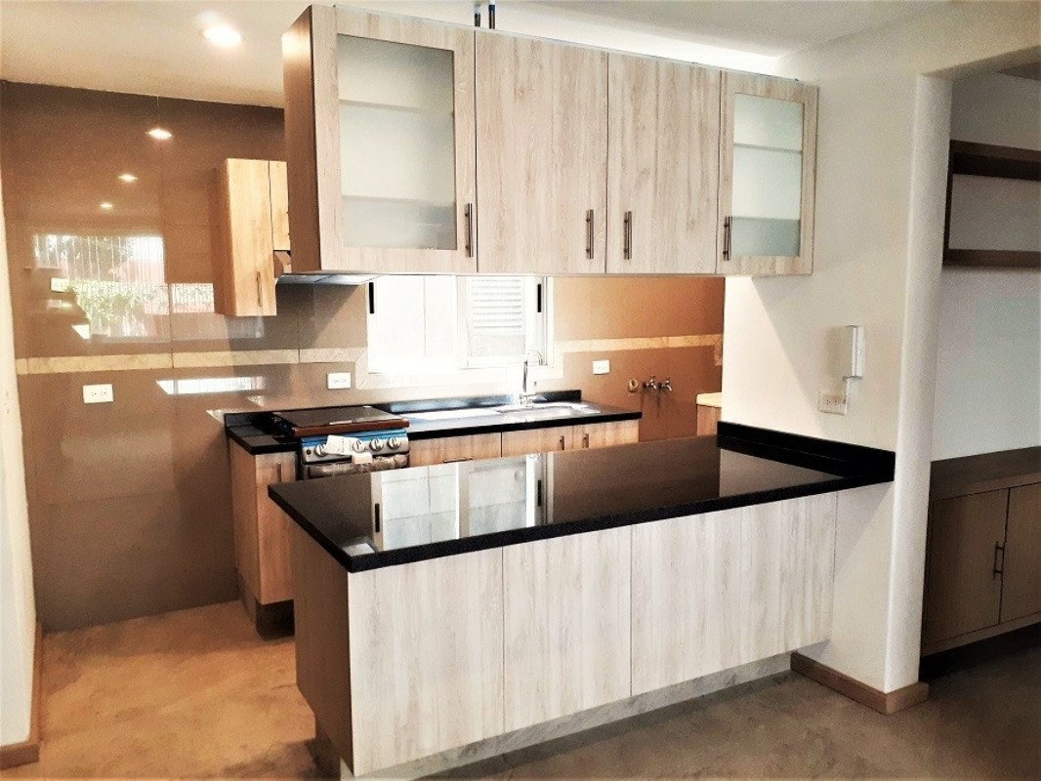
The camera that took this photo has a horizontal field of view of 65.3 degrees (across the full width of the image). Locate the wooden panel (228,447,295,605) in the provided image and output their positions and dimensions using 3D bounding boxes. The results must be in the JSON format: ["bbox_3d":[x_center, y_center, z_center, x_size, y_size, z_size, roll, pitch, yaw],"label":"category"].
[{"bbox_3d":[-1.217,0.584,3.861,0.179,0.696,0.585,-4,7,-29],"label":"wooden panel"}]

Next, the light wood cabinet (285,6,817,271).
[{"bbox_3d":[0.216,-0.739,2.748,1.908,0.697,0.317,-4,7,-29],"label":"light wood cabinet"}]

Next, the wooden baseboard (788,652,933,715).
[{"bbox_3d":[1.334,1.127,3.215,0.240,0.069,0.450,-4,7,-29],"label":"wooden baseboard"}]

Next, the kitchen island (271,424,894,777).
[{"bbox_3d":[0.247,0.715,2.829,1.968,0.963,0.897,-4,7,-29],"label":"kitchen island"}]

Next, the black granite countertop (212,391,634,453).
[{"bbox_3d":[-0.391,0.136,4.251,2.085,0.101,0.625,-4,7,-29],"label":"black granite countertop"}]

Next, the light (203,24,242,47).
[{"bbox_3d":[-1.070,-1.275,2.923,0.150,0.030,0.150,-4,7,-29],"label":"light"}]

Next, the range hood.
[{"bbox_3d":[-0.939,-0.592,3.939,0.530,0.137,0.510,-4,7,-29],"label":"range hood"}]

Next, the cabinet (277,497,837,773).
[{"bbox_3d":[0.219,0.659,2.943,1.900,0.671,0.628,-4,7,-29],"label":"cabinet"}]

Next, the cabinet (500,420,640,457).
[{"bbox_3d":[0.144,0.496,4.607,0.855,0.696,0.590,-4,7,-29],"label":"cabinet"}]

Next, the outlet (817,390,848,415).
[{"bbox_3d":[1.179,0.044,3.087,0.012,0.082,0.124,-4,7,-29],"label":"outlet"}]

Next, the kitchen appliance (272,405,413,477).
[{"bbox_3d":[-0.882,0.603,3.983,0.518,0.960,0.640,-4,7,-29],"label":"kitchen appliance"}]

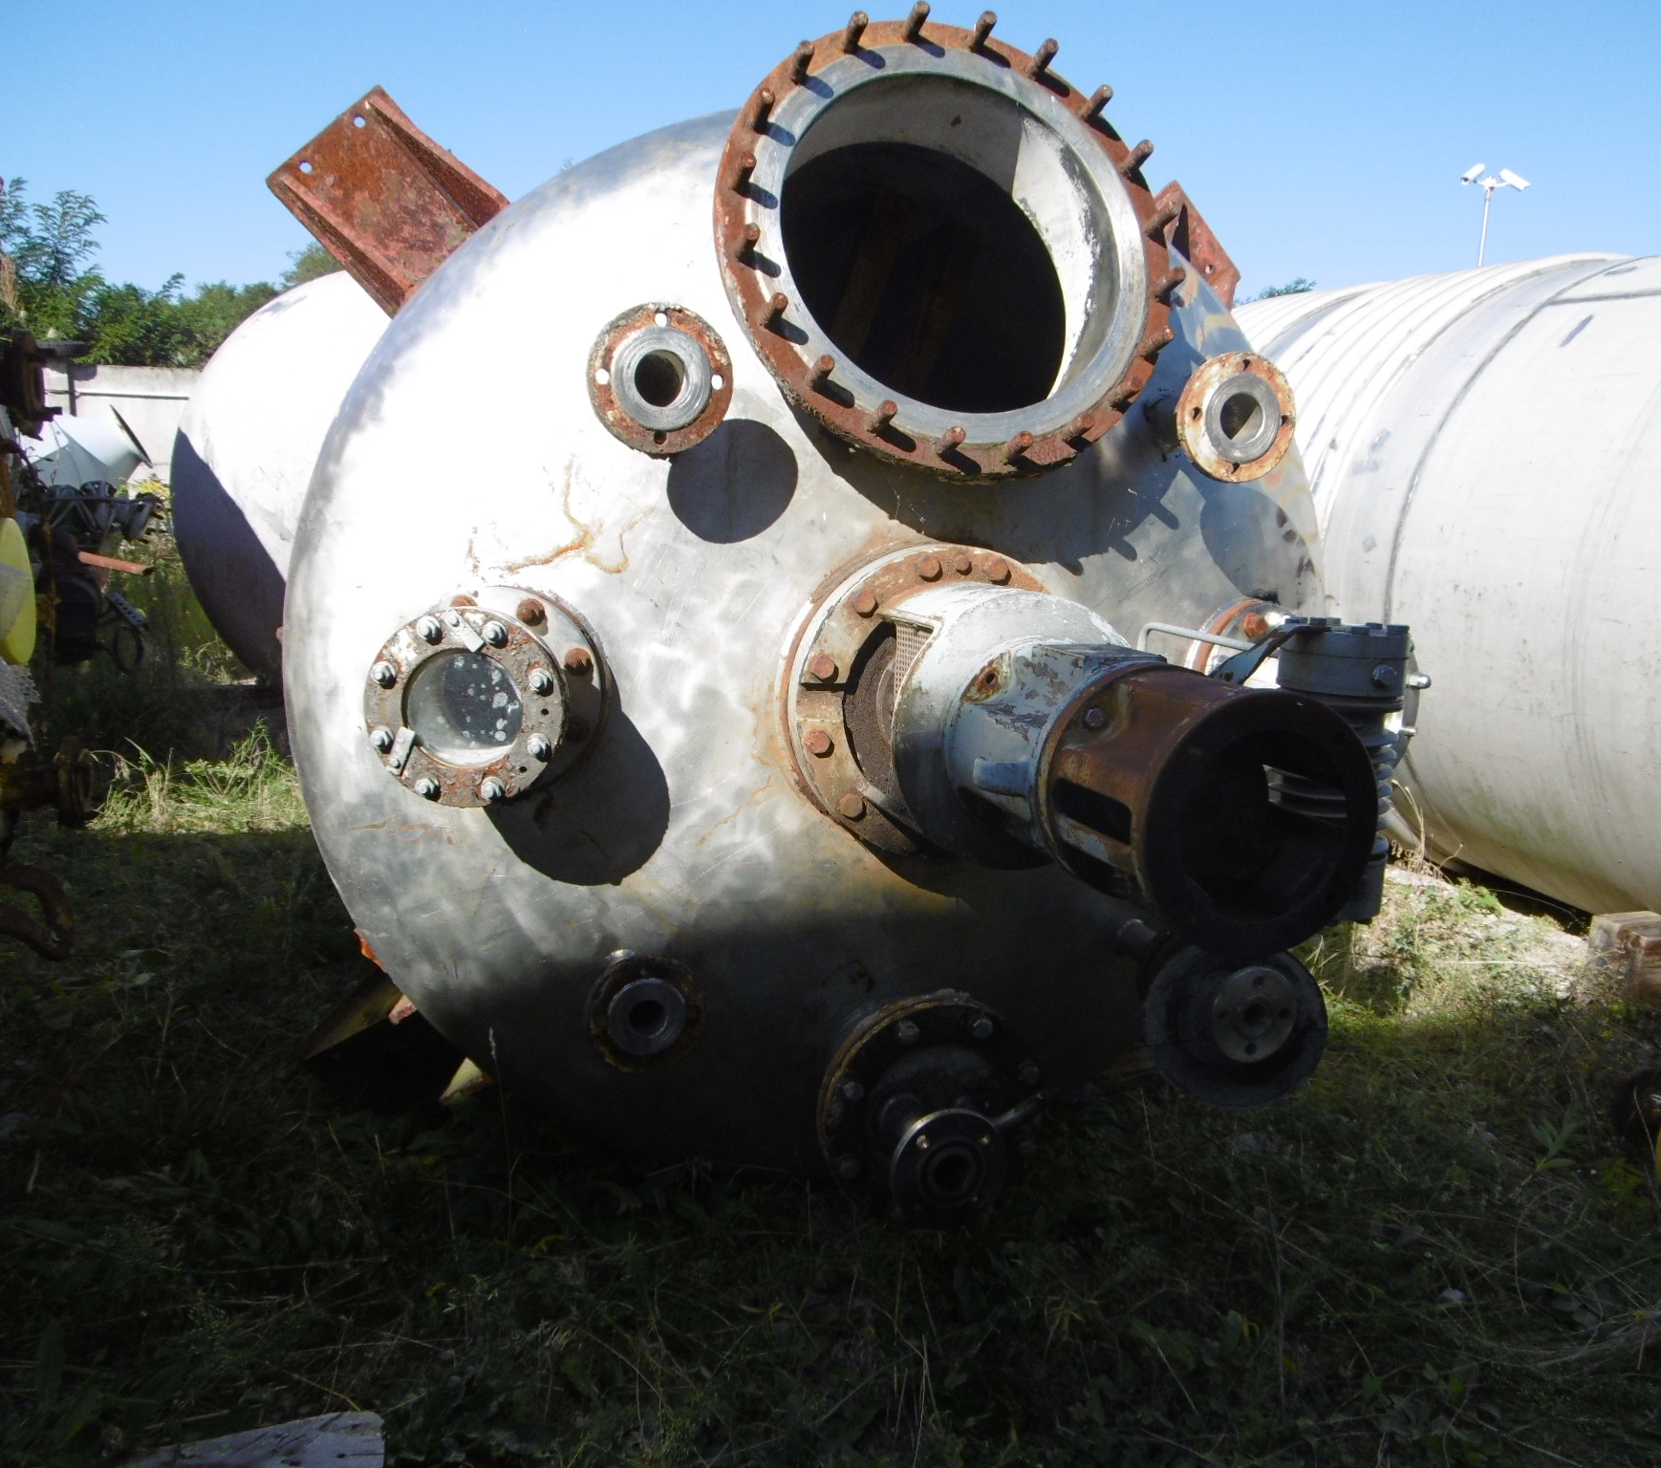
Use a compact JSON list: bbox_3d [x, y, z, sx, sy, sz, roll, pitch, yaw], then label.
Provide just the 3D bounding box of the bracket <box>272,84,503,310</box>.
[{"bbox_3d":[-0.729,-0.893,2.242,0.255,0.325,0.310,-43,18,-6],"label":"bracket"}]

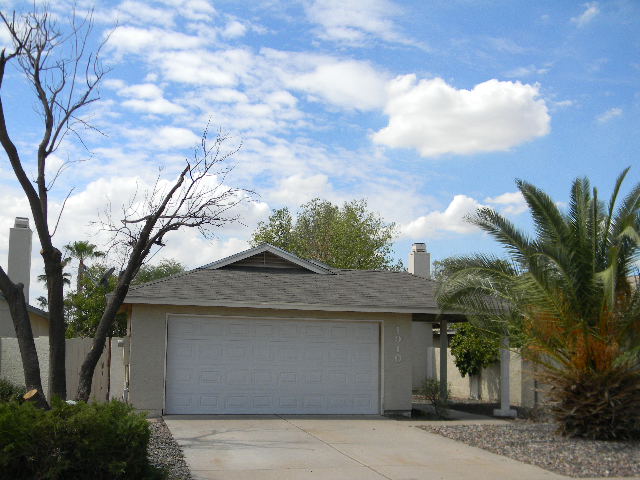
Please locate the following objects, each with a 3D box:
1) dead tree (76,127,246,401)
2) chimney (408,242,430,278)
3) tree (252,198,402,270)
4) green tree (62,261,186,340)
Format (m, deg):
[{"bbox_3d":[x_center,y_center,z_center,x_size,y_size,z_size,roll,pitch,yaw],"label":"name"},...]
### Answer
[{"bbox_3d":[-2.978,0.542,13.754,2.950,5.528,2.300,1,-8,0],"label":"dead tree"},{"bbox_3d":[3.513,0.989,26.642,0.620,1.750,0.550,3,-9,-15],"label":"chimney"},{"bbox_3d":[0.226,2.104,30.007,5.600,7.305,5.200,1,-8,0],"label":"tree"},{"bbox_3d":[-6.261,2.753,23.832,3.600,3.989,3.300,1,-8,0],"label":"green tree"}]

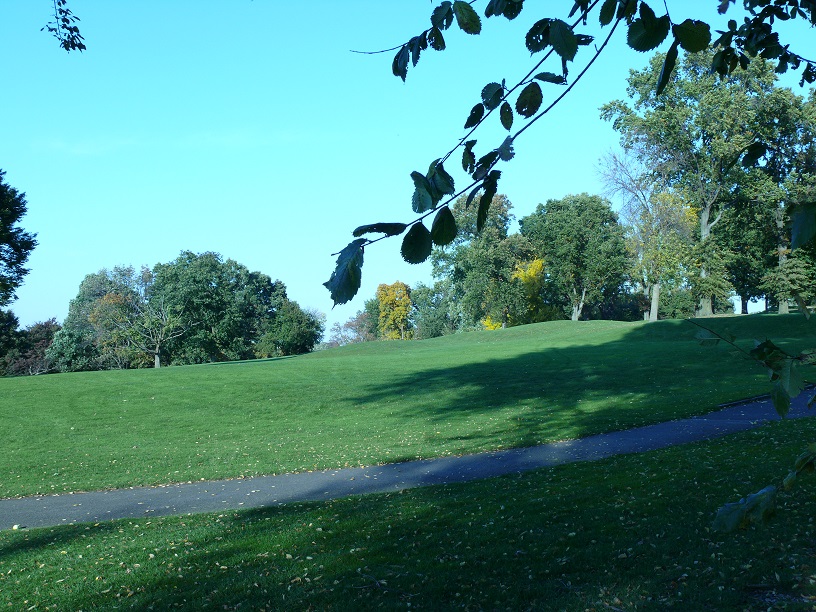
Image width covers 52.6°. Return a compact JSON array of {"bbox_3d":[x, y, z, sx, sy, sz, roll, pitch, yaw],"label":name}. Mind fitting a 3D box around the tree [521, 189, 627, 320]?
[{"bbox_3d":[12.511,-3.663,62.000,7.965,9.656,7.726,0,-1,0],"label":"tree"}]

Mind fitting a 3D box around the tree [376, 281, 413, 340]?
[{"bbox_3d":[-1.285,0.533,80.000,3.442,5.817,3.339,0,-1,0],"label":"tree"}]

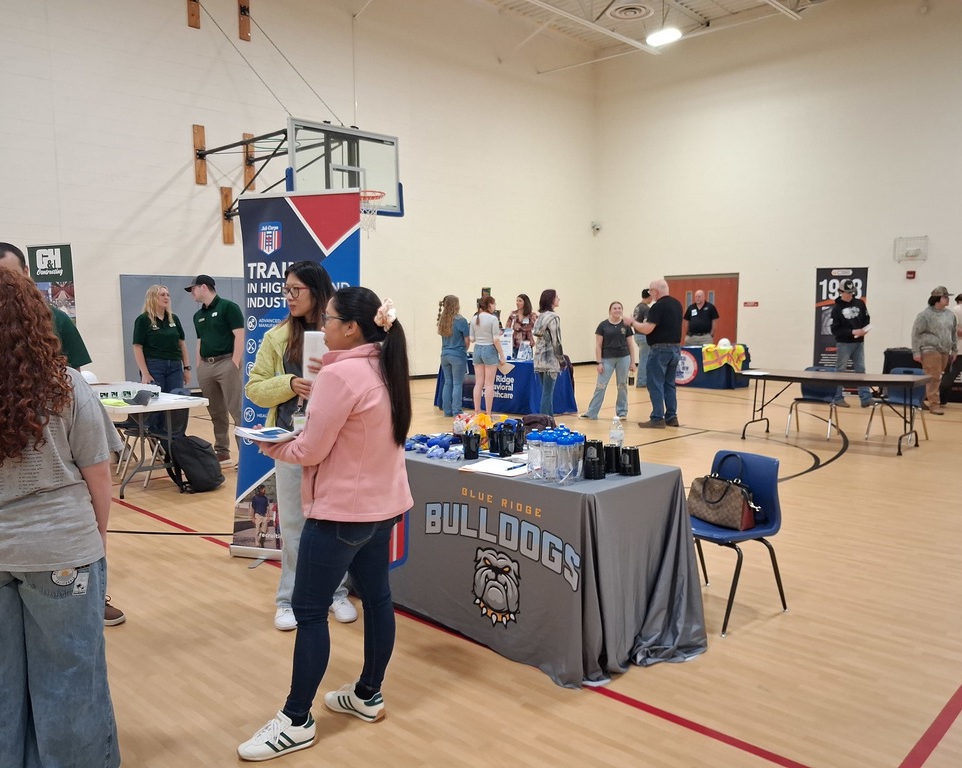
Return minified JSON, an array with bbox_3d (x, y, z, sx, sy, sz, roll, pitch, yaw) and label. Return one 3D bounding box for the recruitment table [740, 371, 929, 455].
[{"bbox_3d":[3.806,0.281,8.750,1.830,0.740,0.760,4,7,43],"label":"recruitment table"}]

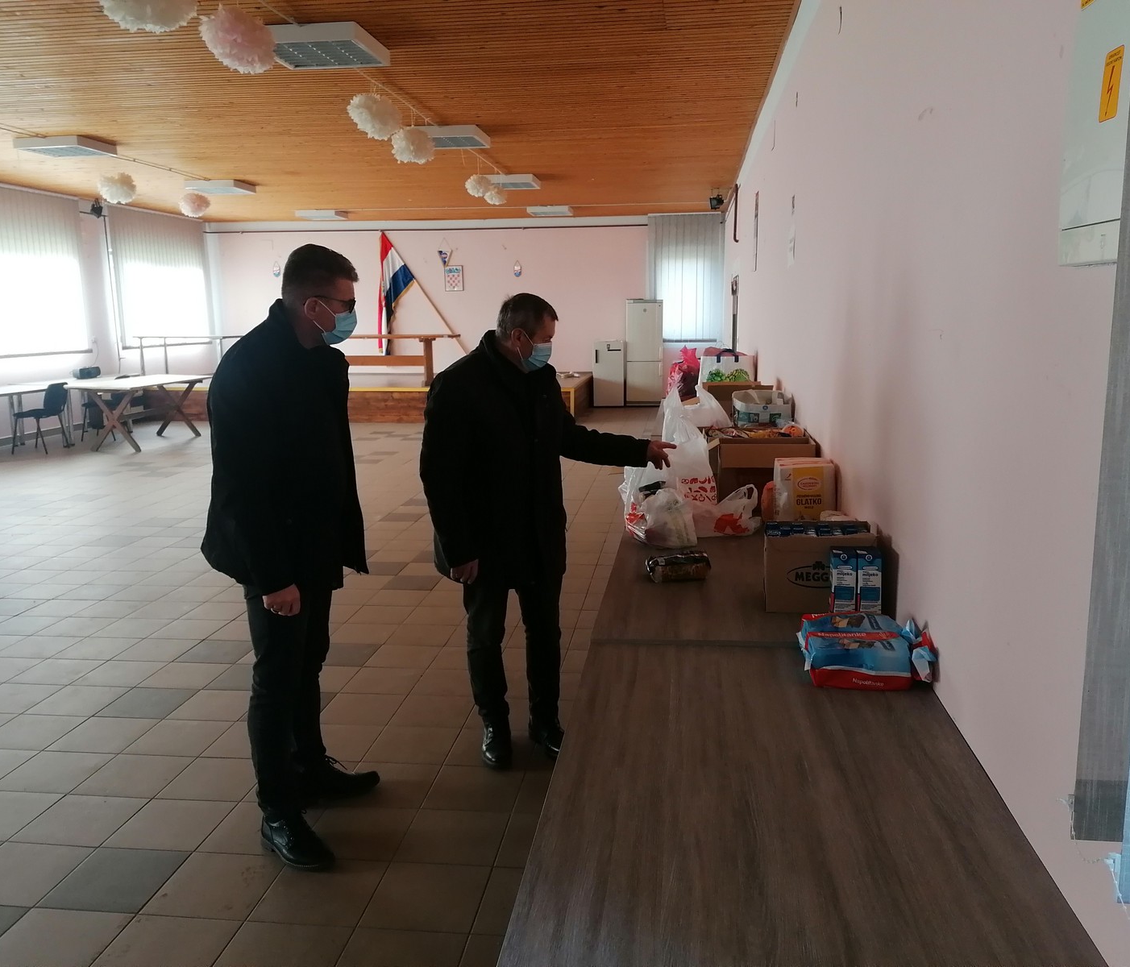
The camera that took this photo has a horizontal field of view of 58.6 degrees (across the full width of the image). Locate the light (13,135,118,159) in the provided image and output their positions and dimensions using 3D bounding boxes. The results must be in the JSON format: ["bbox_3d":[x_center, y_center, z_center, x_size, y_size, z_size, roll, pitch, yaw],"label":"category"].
[{"bbox_3d":[-4.326,-2.924,8.754,0.590,0.085,0.590,0,10,7],"label":"light"}]

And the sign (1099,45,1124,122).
[{"bbox_3d":[0.695,-0.508,1.281,0.004,0.085,0.058,0,10,7],"label":"sign"}]

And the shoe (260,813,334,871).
[{"bbox_3d":[-0.806,1.057,3.020,0.290,0.115,0.105,6,12,34],"label":"shoe"}]

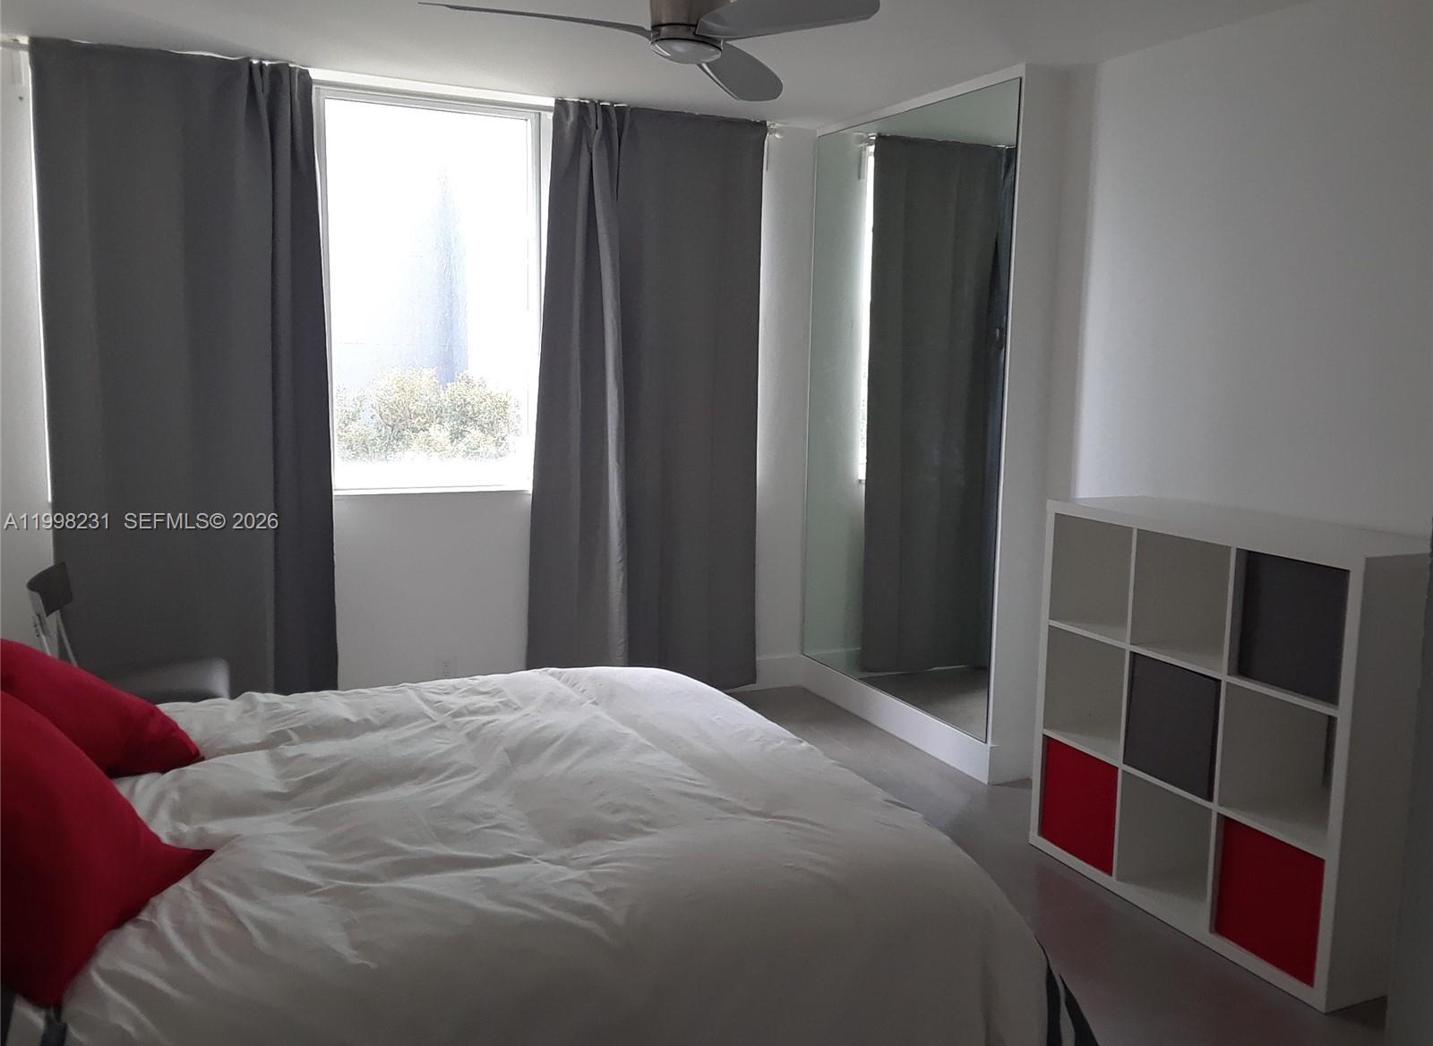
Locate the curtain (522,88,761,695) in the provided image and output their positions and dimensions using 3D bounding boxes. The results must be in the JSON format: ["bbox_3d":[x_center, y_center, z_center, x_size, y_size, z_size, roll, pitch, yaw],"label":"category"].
[{"bbox_3d":[-0.271,-0.460,5.190,1.079,2.450,0.119,-3,9,-26],"label":"curtain"}]

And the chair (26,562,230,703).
[{"bbox_3d":[-1.888,0.558,4.049,0.535,0.782,0.455,-2,8,-19],"label":"chair"}]

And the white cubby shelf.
[{"bbox_3d":[1.405,0.540,3.457,0.381,1.102,1.109,-2,9,-24],"label":"white cubby shelf"}]

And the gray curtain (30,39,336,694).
[{"bbox_3d":[-1.858,-0.384,4.416,0.950,2.450,0.119,-3,9,-26],"label":"gray curtain"}]

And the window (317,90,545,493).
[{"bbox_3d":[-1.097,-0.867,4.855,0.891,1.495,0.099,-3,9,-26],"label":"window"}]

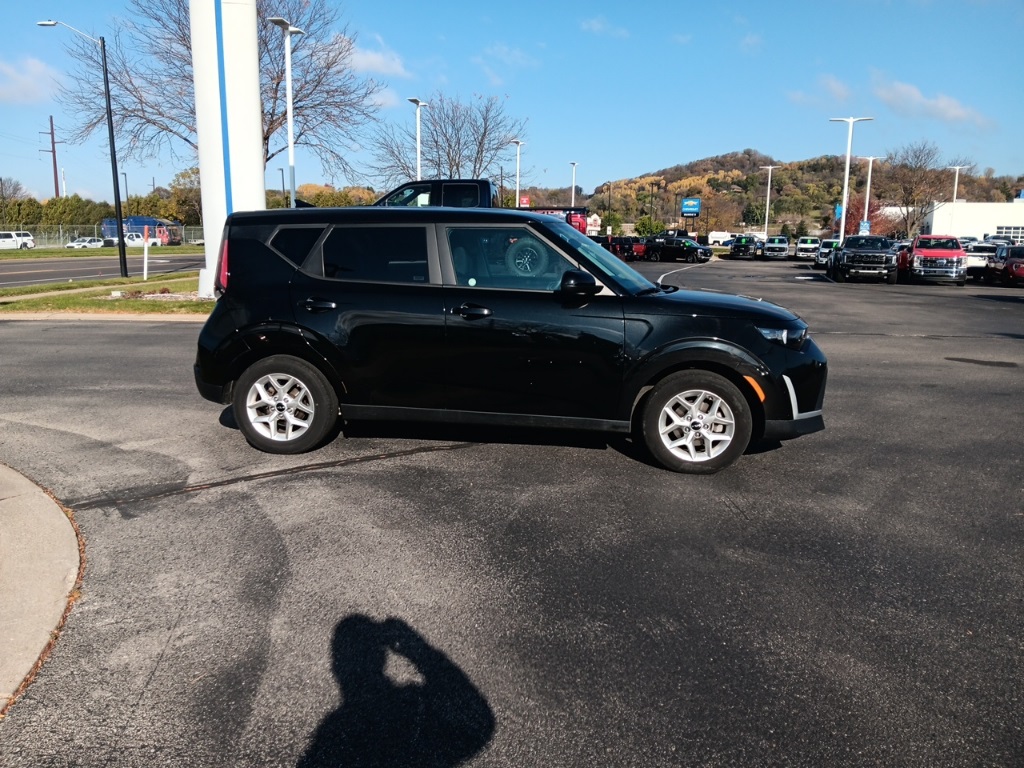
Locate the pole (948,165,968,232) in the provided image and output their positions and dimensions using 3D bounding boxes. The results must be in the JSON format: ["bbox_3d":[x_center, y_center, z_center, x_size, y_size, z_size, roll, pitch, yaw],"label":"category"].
[{"bbox_3d":[38.897,-14.884,67.914,2.050,8.300,0.400,4,11,18],"label":"pole"}]

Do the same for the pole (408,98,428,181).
[{"bbox_3d":[-4.794,-10.313,39.947,0.400,8.300,2.050,5,11,21],"label":"pole"}]

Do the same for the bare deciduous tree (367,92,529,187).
[{"bbox_3d":[-3.992,-12.790,47.945,10.020,10.230,9.520,1,11,0],"label":"bare deciduous tree"}]

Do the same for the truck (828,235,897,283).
[{"bbox_3d":[14.815,-5.318,32.579,2.150,2.000,5.900,4,11,17],"label":"truck"}]

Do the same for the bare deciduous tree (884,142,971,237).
[{"bbox_3d":[31.751,-14.057,59.870,7.060,9.410,6.700,1,11,0],"label":"bare deciduous tree"}]

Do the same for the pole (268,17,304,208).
[{"bbox_3d":[-7.493,-7.822,26.298,0.400,8.300,2.050,5,11,21],"label":"pole"}]

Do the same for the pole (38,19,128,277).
[{"bbox_3d":[-14.000,-7.610,25.124,2.550,8.150,0.350,3,11,11],"label":"pole"}]

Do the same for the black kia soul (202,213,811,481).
[{"bbox_3d":[-0.024,-0.436,5.533,4.200,1.600,1.820,2,11,6],"label":"black kia soul"}]

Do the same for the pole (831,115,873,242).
[{"bbox_3d":[18.337,-10.295,42.326,2.050,8.300,0.400,4,11,18],"label":"pole"}]

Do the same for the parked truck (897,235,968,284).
[{"bbox_3d":[18.295,-5.461,33.659,2.080,2.040,6.300,4,11,20],"label":"parked truck"}]

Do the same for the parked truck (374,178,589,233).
[{"bbox_3d":[-1.253,-3.285,16.496,5.900,2.000,2.120,2,11,6],"label":"parked truck"}]

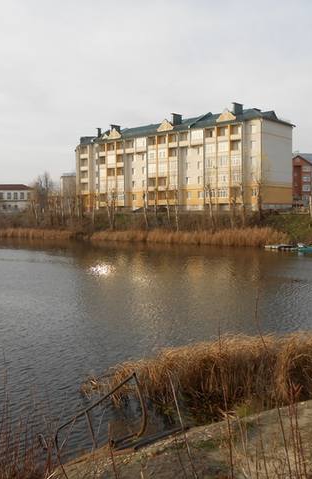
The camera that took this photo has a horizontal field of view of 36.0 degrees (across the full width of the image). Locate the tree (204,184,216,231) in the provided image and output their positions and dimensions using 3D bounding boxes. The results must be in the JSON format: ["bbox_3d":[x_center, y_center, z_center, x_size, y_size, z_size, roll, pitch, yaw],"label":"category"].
[{"bbox_3d":[8.283,-5.016,73.000,1.900,7.300,1.900,-1,4,0],"label":"tree"}]

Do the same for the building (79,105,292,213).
[{"bbox_3d":[3.900,-16.804,109.000,53.000,20.500,13.500,3,5,42],"label":"building"}]

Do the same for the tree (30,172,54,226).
[{"bbox_3d":[-21.268,-7.499,90.000,4.600,10.120,4.600,-1,4,0],"label":"tree"}]

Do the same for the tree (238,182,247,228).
[{"bbox_3d":[13.507,-5.466,75.000,1.400,6.870,1.400,-1,4,0],"label":"tree"}]

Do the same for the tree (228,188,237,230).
[{"bbox_3d":[11.707,-4.744,73.500,1.350,6.120,1.350,-1,4,0],"label":"tree"}]

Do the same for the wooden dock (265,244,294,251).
[{"bbox_3d":[15.428,0.918,60.000,3.700,0.500,2.000,-1,4,-9],"label":"wooden dock"}]

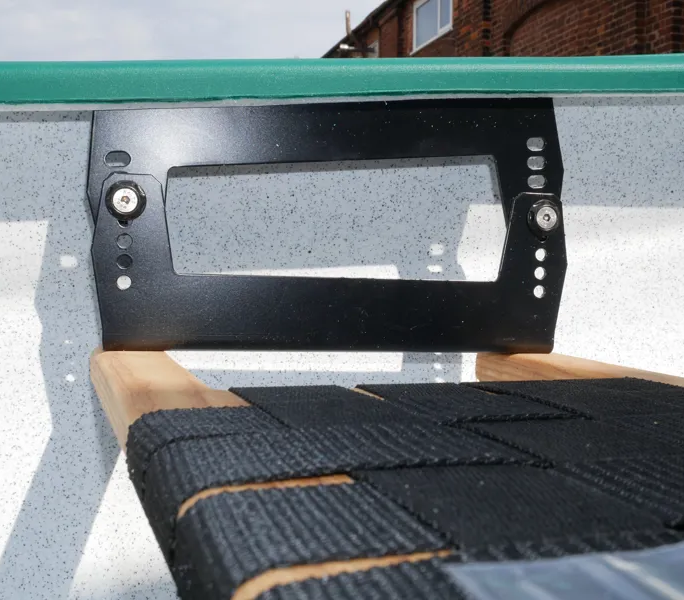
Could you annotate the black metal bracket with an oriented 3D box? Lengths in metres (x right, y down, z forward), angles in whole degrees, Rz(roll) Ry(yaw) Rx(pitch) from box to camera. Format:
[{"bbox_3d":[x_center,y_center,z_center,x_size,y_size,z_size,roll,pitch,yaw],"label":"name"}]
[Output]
[{"bbox_3d":[-0.001,-0.047,0.498,0.288,0.158,0.042,1,3,-13],"label":"black metal bracket"}]

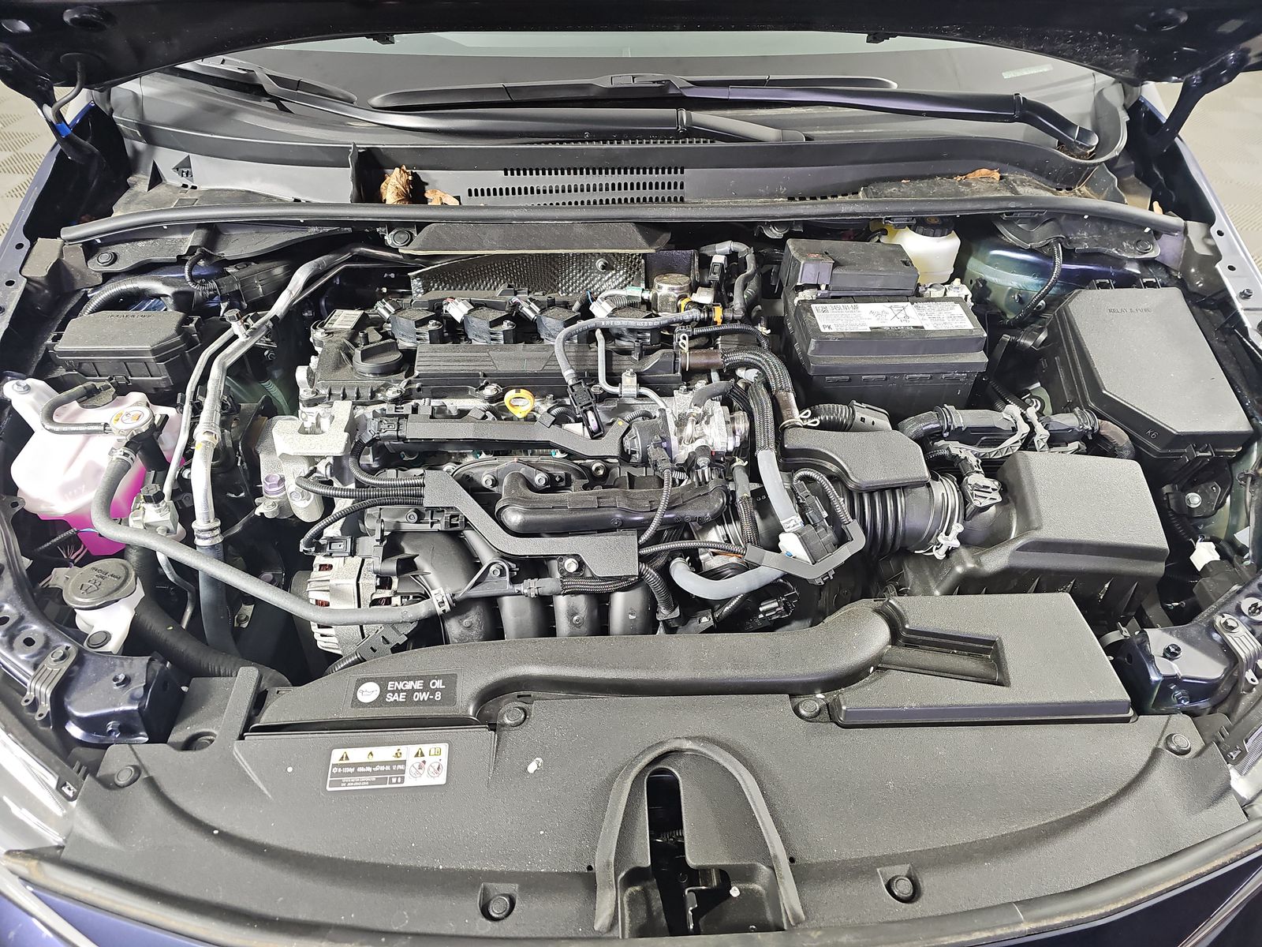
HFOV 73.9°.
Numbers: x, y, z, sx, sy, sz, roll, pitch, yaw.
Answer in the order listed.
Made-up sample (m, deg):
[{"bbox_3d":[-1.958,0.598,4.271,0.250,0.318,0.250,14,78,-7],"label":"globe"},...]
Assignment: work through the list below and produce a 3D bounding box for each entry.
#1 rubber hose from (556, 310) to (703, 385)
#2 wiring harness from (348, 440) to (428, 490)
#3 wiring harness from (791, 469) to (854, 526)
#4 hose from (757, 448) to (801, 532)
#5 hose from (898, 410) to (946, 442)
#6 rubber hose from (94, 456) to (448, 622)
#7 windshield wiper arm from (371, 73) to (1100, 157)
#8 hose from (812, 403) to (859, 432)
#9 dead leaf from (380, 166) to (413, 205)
[{"bbox_3d":[0.001,-0.139,0.903,0.163,0.042,0.104,-1,41,-2],"label":"rubber hose"},{"bbox_3d":[-0.266,-0.010,0.920,0.089,0.044,0.041,-1,41,-2],"label":"wiring harness"},{"bbox_3d":[0.197,0.025,0.862,0.062,0.045,0.049,-1,41,-2],"label":"wiring harness"},{"bbox_3d":[0.154,0.015,0.865,0.027,0.027,0.097,-20,76,14],"label":"hose"},{"bbox_3d":[0.325,-0.050,0.935,0.056,0.042,0.045,-1,44,0],"label":"hose"},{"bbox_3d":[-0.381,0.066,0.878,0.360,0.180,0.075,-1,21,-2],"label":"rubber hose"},{"bbox_3d":[0.138,-0.490,1.140,1.006,0.085,0.111,-1,41,-2],"label":"windshield wiper arm"},{"bbox_3d":[0.227,-0.061,0.935,0.054,0.034,0.036,-1,44,0],"label":"hose"},{"bbox_3d":[-0.311,-0.380,1.113,0.044,0.052,0.035,-1,44,0],"label":"dead leaf"}]

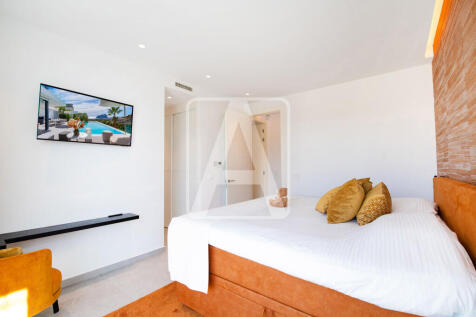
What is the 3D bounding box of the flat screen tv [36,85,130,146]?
[{"bbox_3d":[-1.808,-0.473,2.462,0.060,0.563,0.963,6,2,35],"label":"flat screen tv"}]

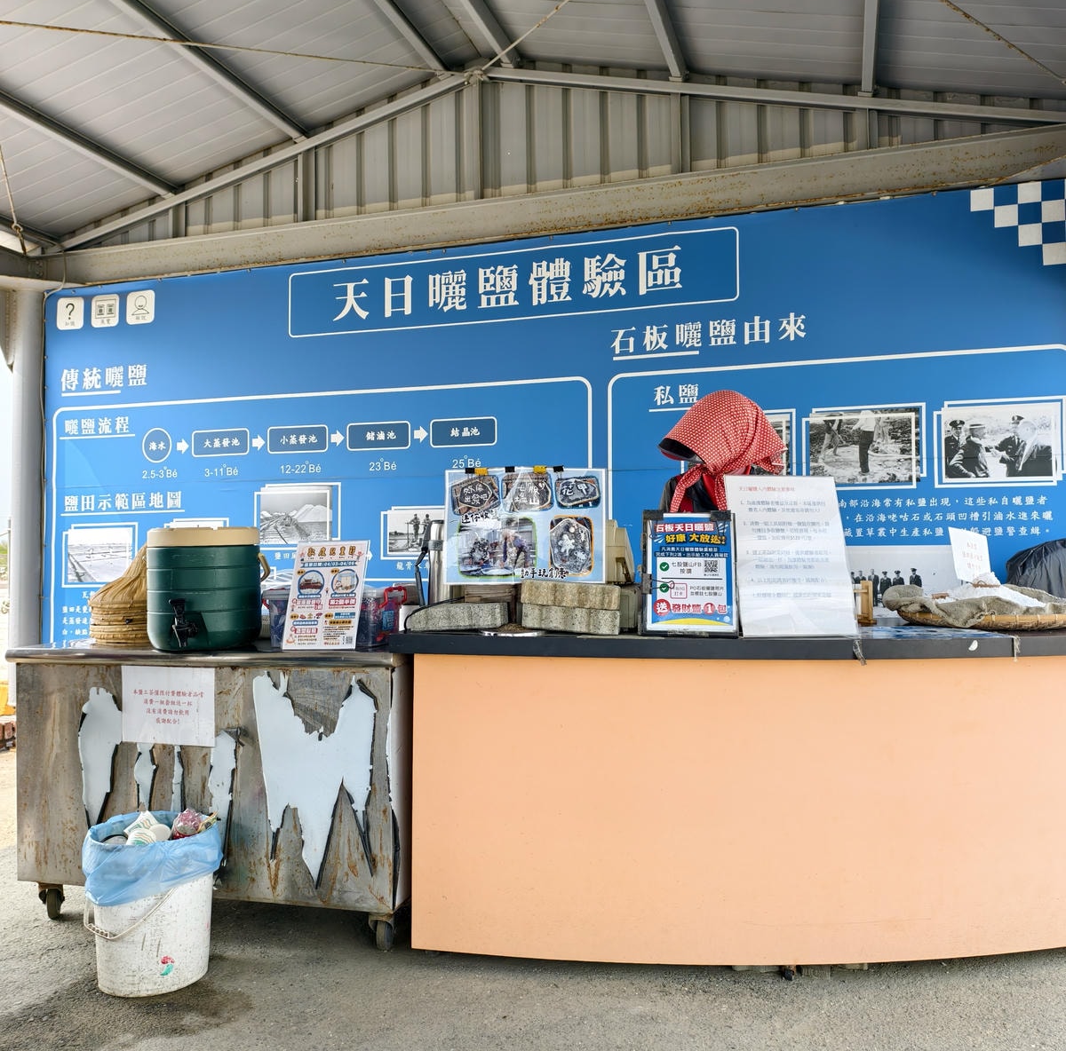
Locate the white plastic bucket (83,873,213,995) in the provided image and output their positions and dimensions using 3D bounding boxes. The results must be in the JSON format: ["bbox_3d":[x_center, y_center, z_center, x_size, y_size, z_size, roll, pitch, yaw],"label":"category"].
[{"bbox_3d":[-0.950,0.942,2.370,0.300,0.360,0.300,-1,-2,0],"label":"white plastic bucket"}]

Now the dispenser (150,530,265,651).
[{"bbox_3d":[-0.925,0.178,2.645,0.325,0.338,0.345,-1,-2,9],"label":"dispenser"}]

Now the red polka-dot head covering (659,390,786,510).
[{"bbox_3d":[0.577,-0.230,2.870,0.360,0.345,0.280,1,-2,-37],"label":"red polka-dot head covering"}]

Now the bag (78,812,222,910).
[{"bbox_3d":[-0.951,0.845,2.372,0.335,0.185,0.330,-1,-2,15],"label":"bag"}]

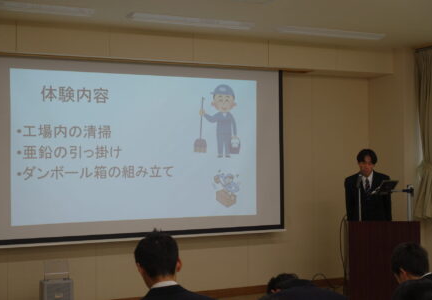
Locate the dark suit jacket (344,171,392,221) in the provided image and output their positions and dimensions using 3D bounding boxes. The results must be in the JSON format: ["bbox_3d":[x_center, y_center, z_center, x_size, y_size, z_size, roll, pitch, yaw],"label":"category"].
[{"bbox_3d":[1.427,0.533,6.943,0.450,0.690,0.280,-1,-1,7],"label":"dark suit jacket"}]

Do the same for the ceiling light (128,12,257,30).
[{"bbox_3d":[-0.204,-1.171,6.806,1.220,0.060,0.190,0,-1,-27],"label":"ceiling light"}]

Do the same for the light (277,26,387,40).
[{"bbox_3d":[1.176,-1.174,7.483,1.220,0.060,0.190,0,-1,-27],"label":"light"}]

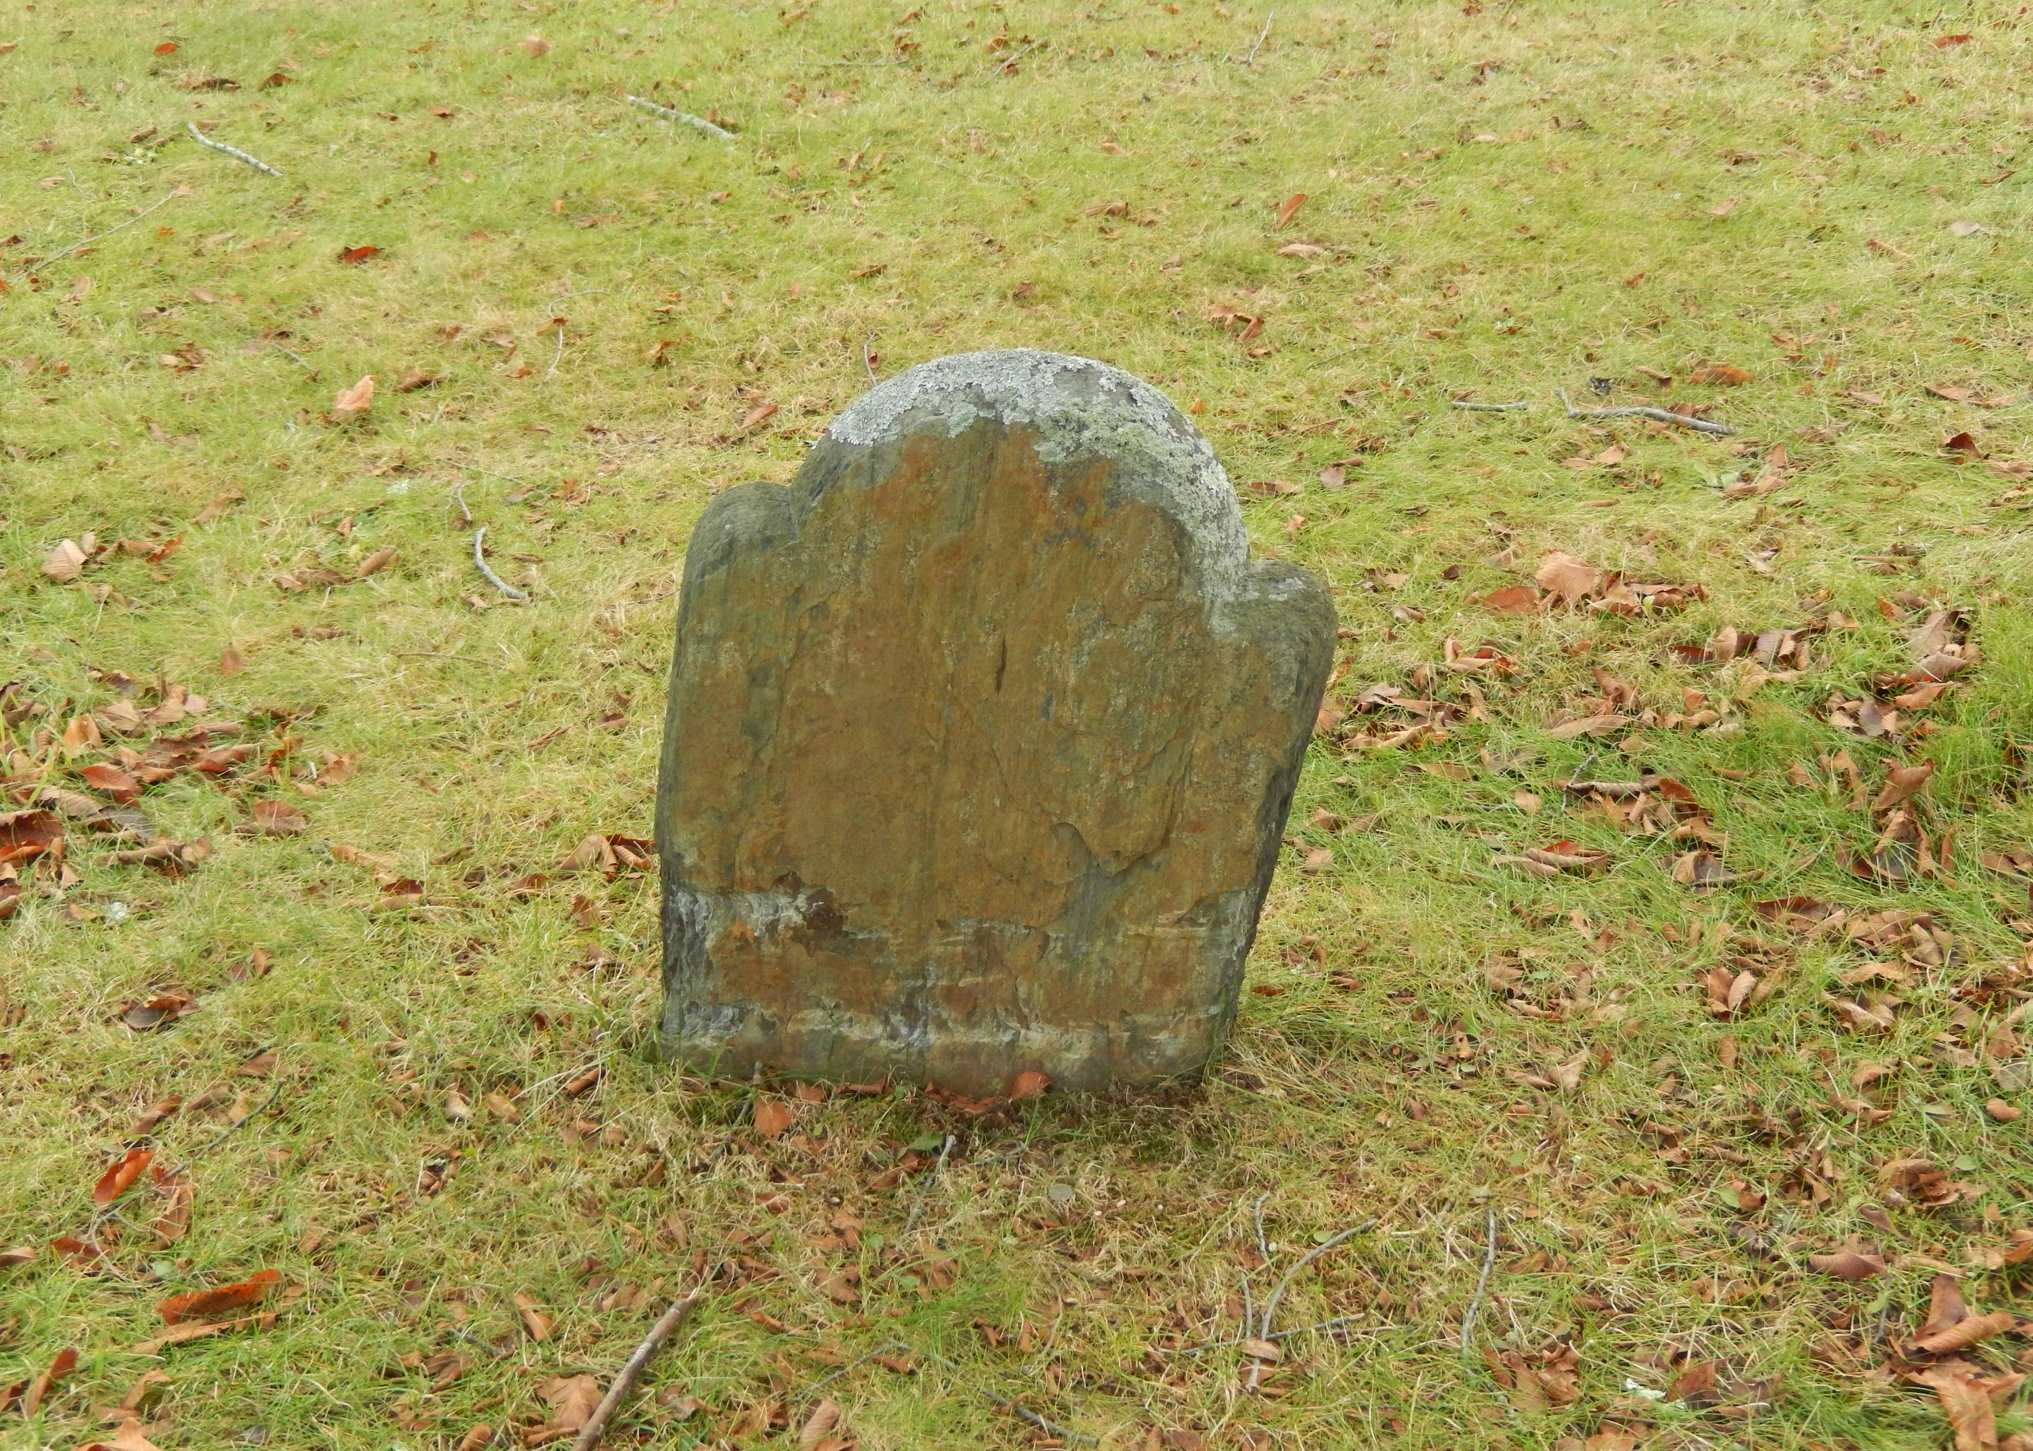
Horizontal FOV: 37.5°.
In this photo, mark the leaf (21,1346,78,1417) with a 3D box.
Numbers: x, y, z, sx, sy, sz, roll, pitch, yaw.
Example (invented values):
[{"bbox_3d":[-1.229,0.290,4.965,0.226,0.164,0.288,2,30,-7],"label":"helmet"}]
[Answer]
[{"bbox_3d":[-0.753,0.512,2.335,0.024,0.028,0.072,6,27,12],"label":"leaf"}]

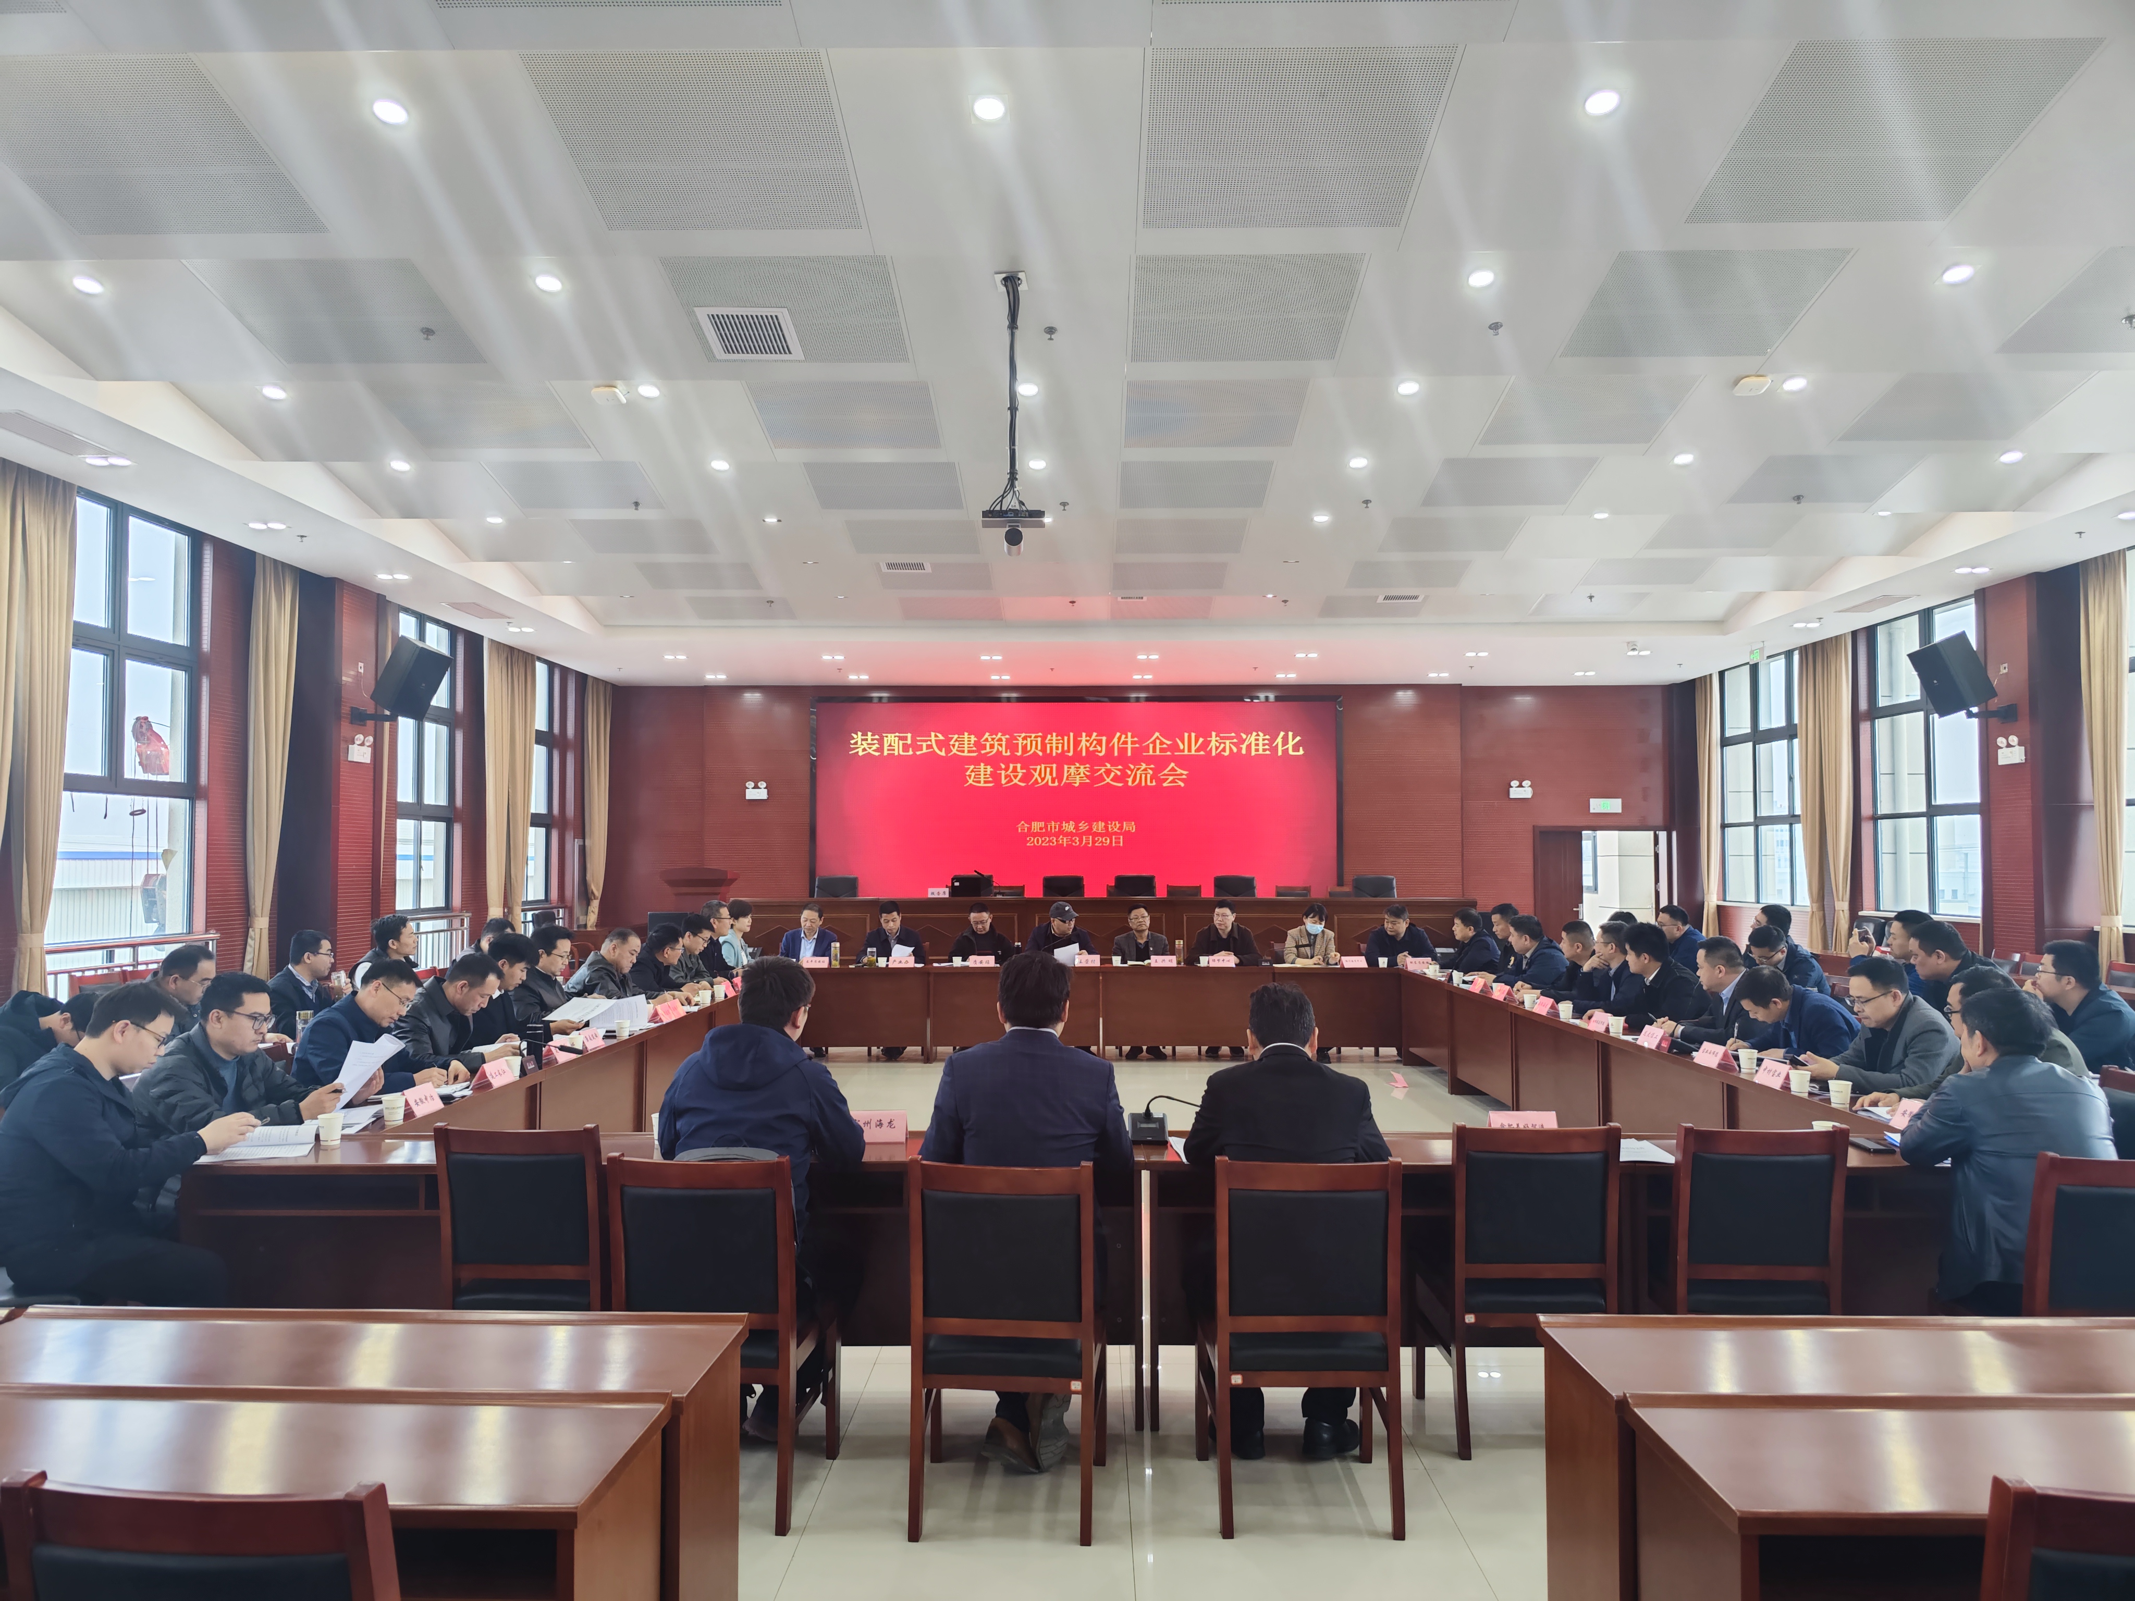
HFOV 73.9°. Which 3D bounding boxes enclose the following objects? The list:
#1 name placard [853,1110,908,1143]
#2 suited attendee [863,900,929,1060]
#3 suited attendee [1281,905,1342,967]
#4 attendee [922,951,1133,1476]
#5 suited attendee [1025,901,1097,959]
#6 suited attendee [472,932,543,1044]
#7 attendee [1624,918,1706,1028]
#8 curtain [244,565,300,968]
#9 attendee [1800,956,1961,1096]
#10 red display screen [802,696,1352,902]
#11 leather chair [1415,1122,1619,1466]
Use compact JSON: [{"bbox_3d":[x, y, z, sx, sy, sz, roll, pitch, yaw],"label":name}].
[{"bbox_3d":[-0.607,1.015,4.430,0.205,0.092,0.085,0,-2,0],"label":"name placard"},{"bbox_3d":[-1.470,1.516,12.080,0.550,1.270,0.800,0,-2,-2],"label":"suited attendee"},{"bbox_3d":[2.020,1.481,11.750,0.500,1.240,0.800,0,-2,3],"label":"suited attendee"},{"bbox_3d":[-0.115,1.096,3.950,0.600,1.360,0.760,0,-2,1],"label":"attendee"},{"bbox_3d":[-0.066,1.480,11.925,0.610,1.255,0.780,0,-2,-4],"label":"suited attendee"},{"bbox_3d":[-2.656,1.269,6.683,0.750,1.280,0.520,0,-2,1],"label":"suited attendee"},{"bbox_3d":[3.330,1.352,8.080,0.800,1.260,0.550,0,-2,-6],"label":"attendee"},{"bbox_3d":[-5.940,0.122,10.600,0.210,3.800,0.620,0,-2,1],"label":"curtain"},{"bbox_3d":[3.070,1.216,5.400,0.800,1.240,0.560,0,-2,-2],"label":"attendee"},{"bbox_3d":[0.093,0.175,18.338,6.769,2.953,0.120,0,-2,1],"label":"red display screen"},{"bbox_3d":[1.303,1.356,4.130,0.465,0.920,0.485,0,-2,1],"label":"leather chair"}]

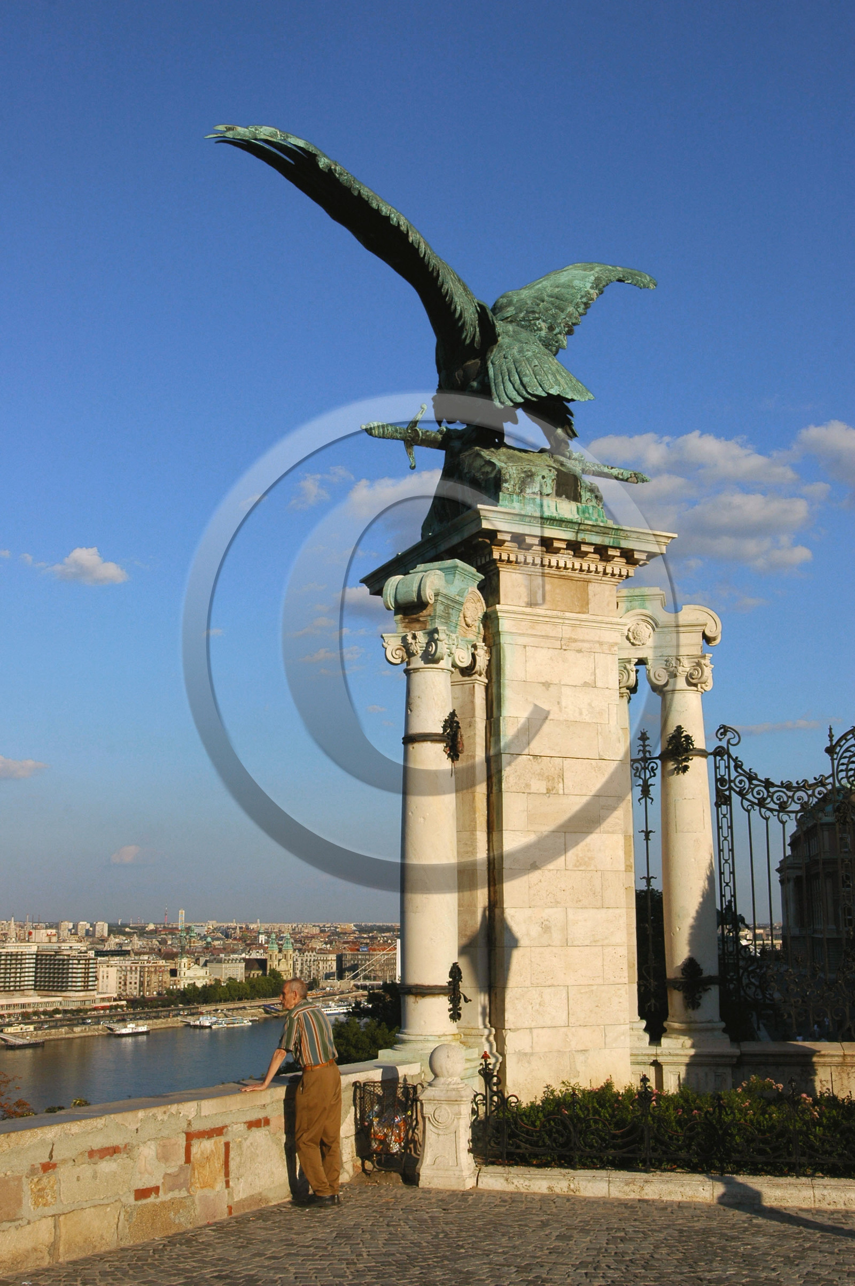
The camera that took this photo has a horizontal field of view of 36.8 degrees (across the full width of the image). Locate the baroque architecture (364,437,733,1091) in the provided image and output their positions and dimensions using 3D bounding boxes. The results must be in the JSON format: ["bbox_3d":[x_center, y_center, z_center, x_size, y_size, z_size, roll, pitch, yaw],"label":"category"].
[{"bbox_3d":[0.927,1.597,13.970,3.900,6.700,3.200,6,-13,-25],"label":"baroque architecture"}]

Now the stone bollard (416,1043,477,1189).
[{"bbox_3d":[0.178,3.810,10.427,0.410,1.080,0.410,-2,-13,12],"label":"stone bollard"}]

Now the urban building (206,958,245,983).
[{"bbox_3d":[-149.592,246.572,947.937,18.000,26.500,27.000,-6,-14,27],"label":"urban building"}]

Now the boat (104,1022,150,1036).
[{"bbox_3d":[-159.264,205.364,681.359,6.500,6.800,29.000,-7,-14,29],"label":"boat"}]

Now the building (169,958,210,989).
[{"bbox_3d":[-169.528,239.300,915.017,17.000,26.500,27.000,-6,-14,27],"label":"building"}]

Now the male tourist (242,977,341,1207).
[{"bbox_3d":[-0.998,3.398,9.836,0.670,1.620,0.500,-7,-14,29],"label":"male tourist"}]

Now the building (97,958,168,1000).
[{"bbox_3d":[-189.274,219.221,826.645,20.000,28.000,43.000,-7,-15,32],"label":"building"}]

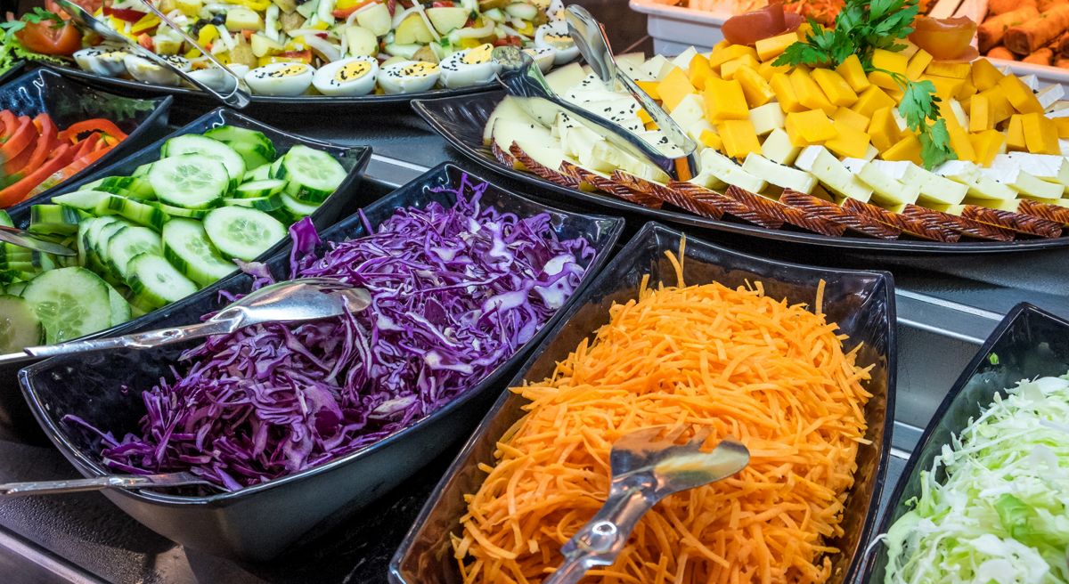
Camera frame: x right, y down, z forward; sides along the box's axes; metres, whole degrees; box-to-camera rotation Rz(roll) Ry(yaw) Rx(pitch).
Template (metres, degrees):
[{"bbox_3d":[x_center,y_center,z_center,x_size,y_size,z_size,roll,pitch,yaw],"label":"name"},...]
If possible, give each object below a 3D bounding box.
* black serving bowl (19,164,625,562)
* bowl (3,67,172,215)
[{"bbox_3d":[-0.089,0.032,0.510,0.167,0.082,0.315,22,37,30],"label":"black serving bowl"},{"bbox_3d":[-0.390,-0.059,0.642,0.167,0.082,0.315,14,34,19],"label":"bowl"}]

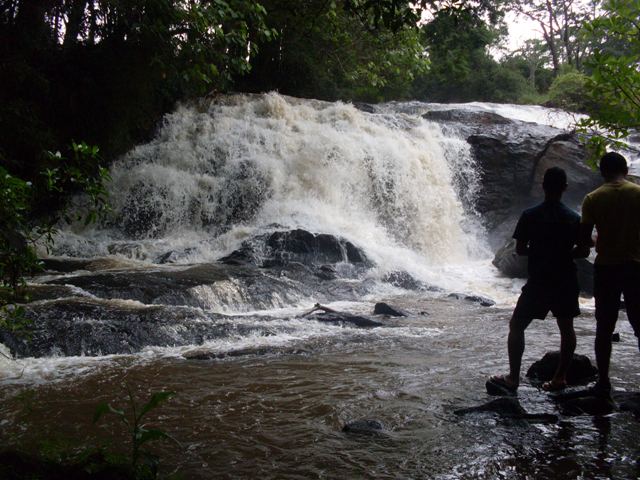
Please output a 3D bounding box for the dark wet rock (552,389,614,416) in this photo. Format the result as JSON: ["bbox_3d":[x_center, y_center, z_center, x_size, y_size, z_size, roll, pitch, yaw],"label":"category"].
[{"bbox_3d":[1.922,1.169,5.124,0.460,0.150,0.380,0,3,0],"label":"dark wet rock"}]

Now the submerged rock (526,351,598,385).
[{"bbox_3d":[2.060,1.062,5.969,0.600,0.250,0.450,0,3,0],"label":"submerged rock"}]

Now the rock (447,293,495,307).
[{"bbox_3d":[2.220,0.870,10.365,0.720,0.140,0.450,1,3,20],"label":"rock"}]

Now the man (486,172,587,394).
[{"bbox_3d":[1.621,0.297,5.225,0.680,1.680,0.460,0,3,0],"label":"man"}]

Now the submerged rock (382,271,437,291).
[{"bbox_3d":[1.506,0.705,11.958,0.930,0.290,0.600,1,3,10],"label":"submerged rock"}]

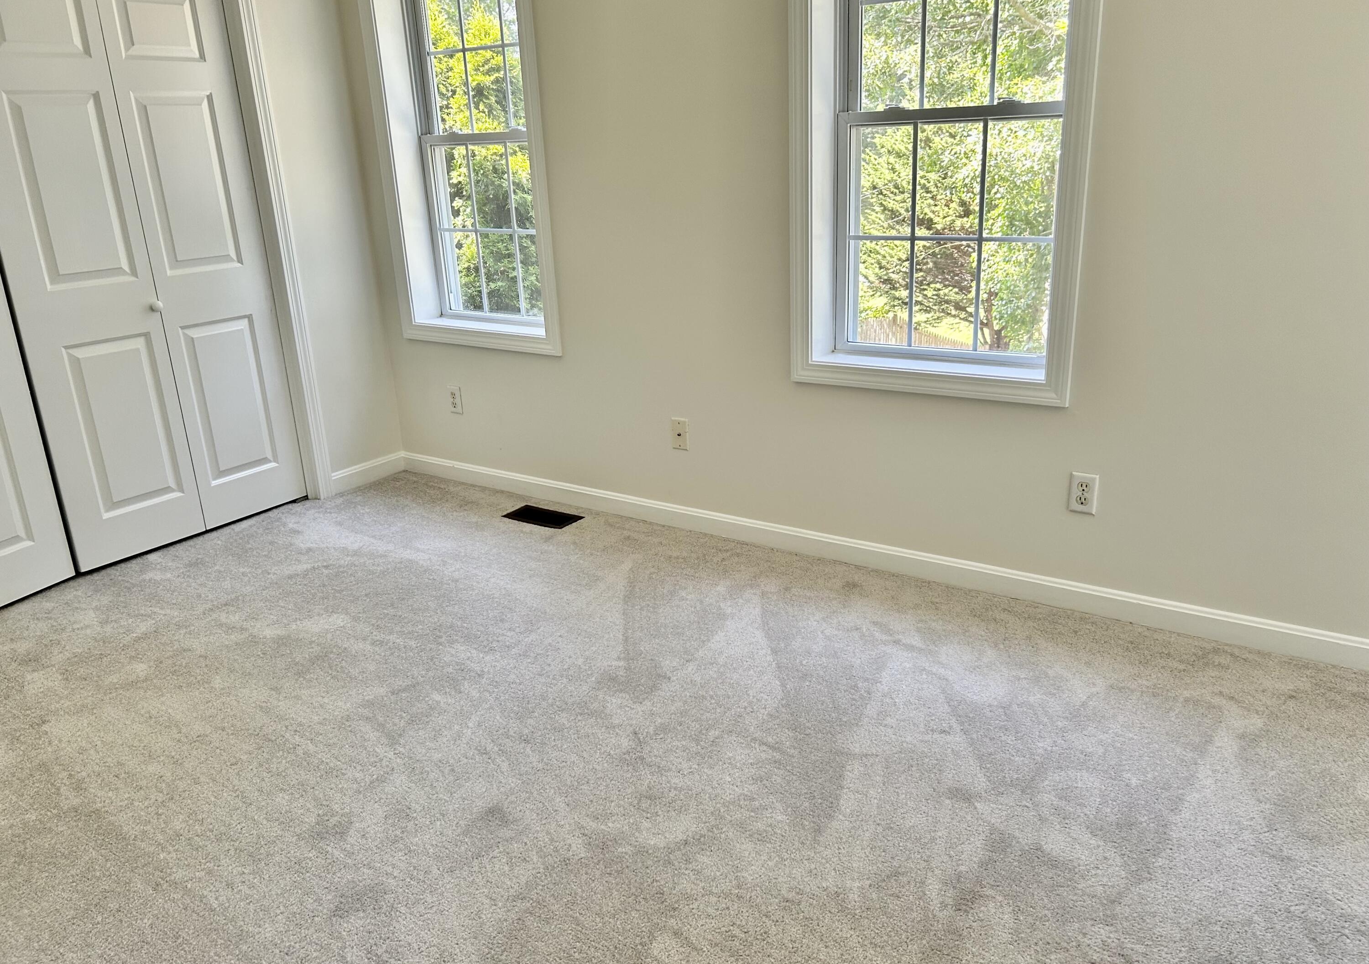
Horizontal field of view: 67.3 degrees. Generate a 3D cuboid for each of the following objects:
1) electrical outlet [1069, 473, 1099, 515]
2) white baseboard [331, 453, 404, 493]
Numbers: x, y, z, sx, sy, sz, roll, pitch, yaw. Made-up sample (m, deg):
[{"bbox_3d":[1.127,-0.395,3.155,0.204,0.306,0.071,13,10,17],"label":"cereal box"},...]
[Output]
[{"bbox_3d":[1.114,0.034,2.873,0.071,0.115,0.008,10,23,33],"label":"electrical outlet"},{"bbox_3d":[-1.356,-0.040,4.414,0.014,0.090,0.382,10,23,33],"label":"white baseboard"}]

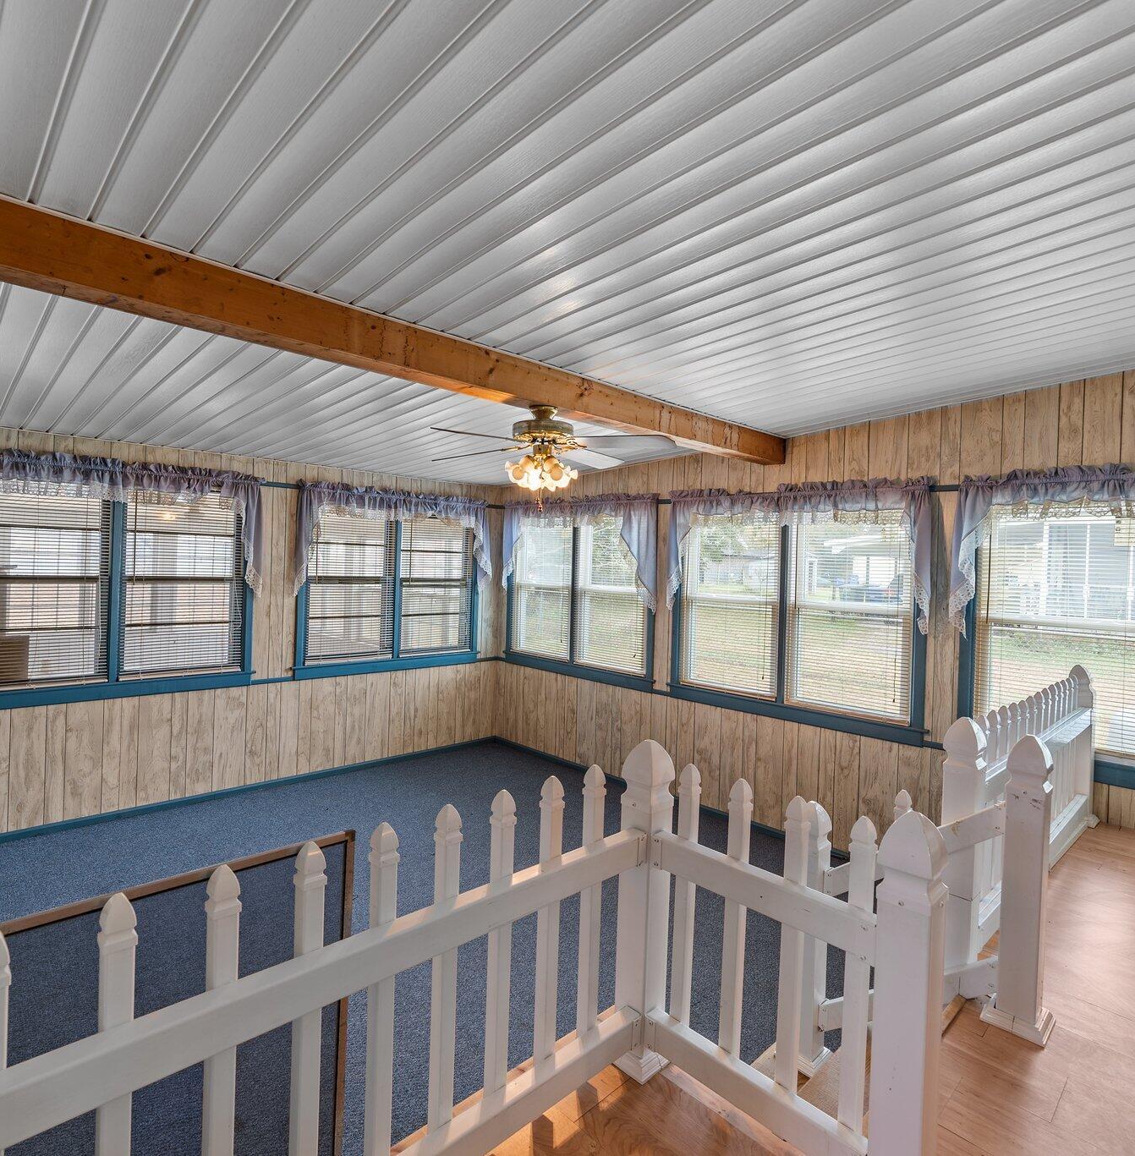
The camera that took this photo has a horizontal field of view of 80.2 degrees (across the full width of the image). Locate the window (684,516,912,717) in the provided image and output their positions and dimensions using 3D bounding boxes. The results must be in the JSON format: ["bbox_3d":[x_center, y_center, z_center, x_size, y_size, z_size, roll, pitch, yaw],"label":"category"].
[{"bbox_3d":[1.447,0.167,4.525,0.090,1.348,1.698,0,2,-43],"label":"window"}]

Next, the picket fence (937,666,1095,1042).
[{"bbox_3d":[1.863,0.802,2.534,2.088,0.771,0.321,0,2,-43],"label":"picket fence"}]

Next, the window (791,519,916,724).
[{"bbox_3d":[1.755,0.183,4.196,0.090,1.348,0.789,0,2,-43],"label":"window"}]

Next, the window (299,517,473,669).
[{"bbox_3d":[-1.529,0.053,6.010,1.671,1.348,0.090,0,2,-43],"label":"window"}]

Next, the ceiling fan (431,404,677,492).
[{"bbox_3d":[-0.120,-0.588,3.131,1.350,0.373,1.350,2,2,35],"label":"ceiling fan"}]

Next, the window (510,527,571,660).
[{"bbox_3d":[-0.239,0.068,6.321,0.090,1.321,0.860,0,2,-43],"label":"window"}]

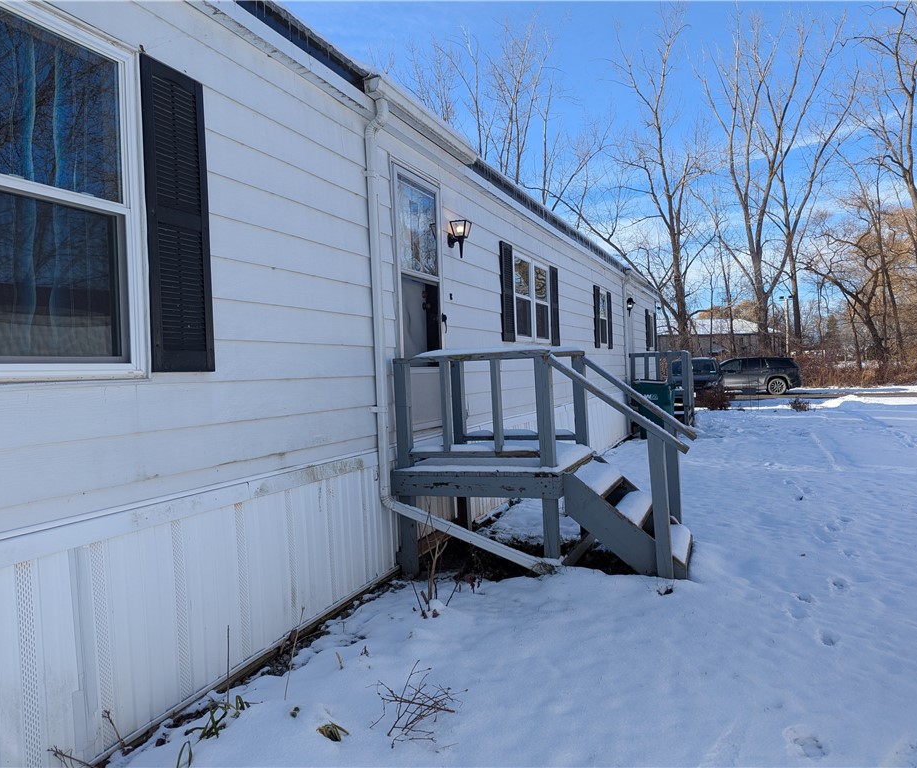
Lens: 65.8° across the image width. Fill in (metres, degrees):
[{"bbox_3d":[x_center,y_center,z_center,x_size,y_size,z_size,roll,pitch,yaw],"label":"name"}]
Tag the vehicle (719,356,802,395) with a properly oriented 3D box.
[{"bbox_3d":[13.661,-0.313,33.900,5.050,1.760,1.980,-2,0,22],"label":"vehicle"}]

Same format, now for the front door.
[{"bbox_3d":[-0.268,-0.609,5.571,0.060,1.947,0.802,-2,0,22],"label":"front door"}]

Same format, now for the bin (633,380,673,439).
[{"bbox_3d":[3.830,0.483,13.711,0.750,1.090,0.650,-2,0,22],"label":"bin"}]

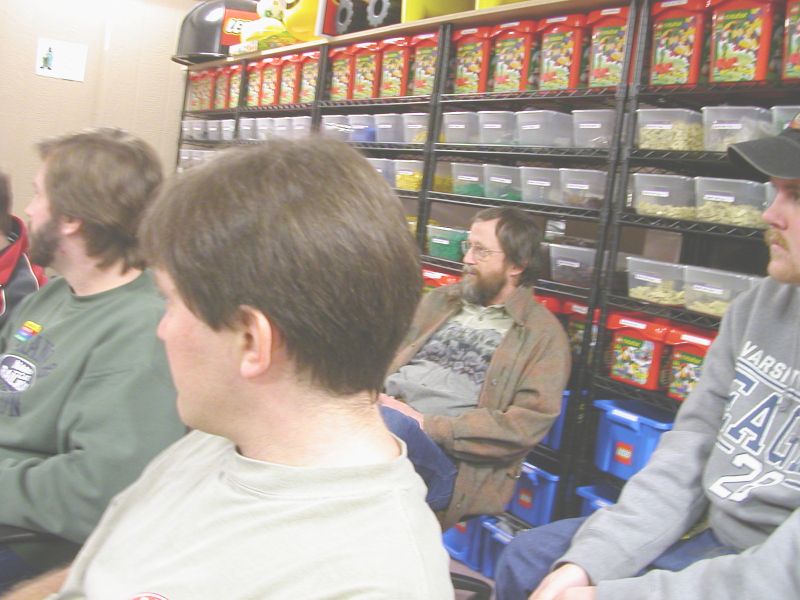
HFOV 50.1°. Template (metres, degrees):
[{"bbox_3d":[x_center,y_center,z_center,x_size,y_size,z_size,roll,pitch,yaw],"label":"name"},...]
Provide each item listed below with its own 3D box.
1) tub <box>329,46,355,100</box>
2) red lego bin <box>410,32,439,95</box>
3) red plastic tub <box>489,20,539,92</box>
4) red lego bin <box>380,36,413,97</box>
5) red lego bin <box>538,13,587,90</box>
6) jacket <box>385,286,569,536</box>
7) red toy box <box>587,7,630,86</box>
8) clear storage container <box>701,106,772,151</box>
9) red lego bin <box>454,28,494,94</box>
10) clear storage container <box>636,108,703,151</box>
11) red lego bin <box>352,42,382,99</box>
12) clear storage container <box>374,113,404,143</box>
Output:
[{"bbox_3d":[-0.189,-1.003,3.878,0.206,0.237,0.206,2,9,-34],"label":"tub"},{"bbox_3d":[0.171,-0.899,3.333,0.190,0.228,0.185,1,9,-33],"label":"red lego bin"},{"bbox_3d":[0.452,-0.809,2.903,0.206,0.237,0.206,2,9,-34],"label":"red plastic tub"},{"bbox_3d":[0.044,-0.939,3.525,0.190,0.228,0.185,1,9,-33],"label":"red lego bin"},{"bbox_3d":[0.574,-0.773,2.718,0.206,0.237,0.206,2,9,-34],"label":"red lego bin"},{"bbox_3d":[0.201,0.275,2.250,0.420,0.650,0.520,-1,10,-45],"label":"jacket"},{"bbox_3d":[0.682,-0.739,2.556,0.190,0.228,0.185,1,9,-33],"label":"red toy box"},{"bbox_3d":[0.966,-0.429,2.239,0.320,0.114,0.190,1,9,-33],"label":"clear storage container"},{"bbox_3d":[0.311,-0.852,3.114,0.175,0.230,0.200,1,9,-34],"label":"red lego bin"},{"bbox_3d":[0.858,-0.476,2.487,0.330,0.111,0.192,1,9,-34],"label":"clear storage container"},{"bbox_3d":[-0.086,-0.970,3.708,0.175,0.230,0.200,1,9,-34],"label":"red lego bin"},{"bbox_3d":[0.075,-0.701,3.591,0.320,0.114,0.190,1,9,-33],"label":"clear storage container"}]

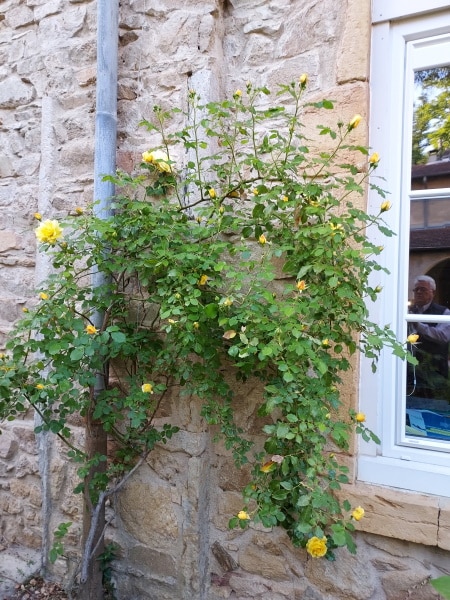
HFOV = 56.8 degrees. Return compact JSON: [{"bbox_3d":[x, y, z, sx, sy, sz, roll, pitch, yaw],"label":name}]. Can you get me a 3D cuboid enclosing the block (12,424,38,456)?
[{"bbox_3d":[-1.033,0.740,2.241,0.190,0.152,0.100,1,0,24],"label":"block"}]

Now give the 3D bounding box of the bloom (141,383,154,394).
[{"bbox_3d":[-0.317,0.364,1.700,0.047,0.045,0.040,1,0,7],"label":"bloom"}]

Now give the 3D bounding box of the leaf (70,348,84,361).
[{"bbox_3d":[-0.611,0.224,1.724,0.054,0.050,0.030,2,0,2],"label":"leaf"}]

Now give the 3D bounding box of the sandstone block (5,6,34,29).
[{"bbox_3d":[-1.106,-1.547,2.325,0.233,0.122,0.100,1,0,24],"label":"sandstone block"}]

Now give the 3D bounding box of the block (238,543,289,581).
[{"bbox_3d":[0.174,1.047,1.710,0.209,0.137,0.100,1,0,24],"label":"block"}]

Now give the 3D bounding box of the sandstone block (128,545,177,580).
[{"bbox_3d":[-0.309,1.181,1.923,0.260,0.118,0.100,1,0,24],"label":"sandstone block"}]

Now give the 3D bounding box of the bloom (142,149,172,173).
[{"bbox_3d":[-0.276,-0.567,1.698,0.118,0.090,0.085,1,0,8],"label":"bloom"}]

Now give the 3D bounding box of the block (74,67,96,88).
[{"bbox_3d":[-0.671,-1.111,2.119,0.149,0.101,0.090,1,0,24],"label":"block"}]

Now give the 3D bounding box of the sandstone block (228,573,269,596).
[{"bbox_3d":[0.114,1.161,1.724,0.168,0.092,0.080,1,0,24],"label":"sandstone block"}]

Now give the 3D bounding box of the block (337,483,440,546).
[{"bbox_3d":[0.601,0.756,1.547,0.333,0.132,0.200,1,0,24],"label":"block"}]

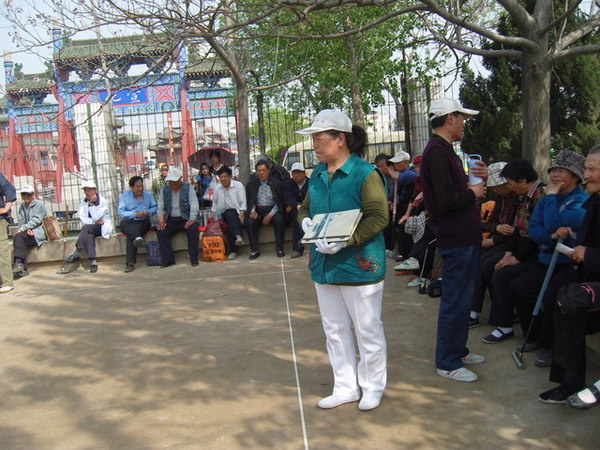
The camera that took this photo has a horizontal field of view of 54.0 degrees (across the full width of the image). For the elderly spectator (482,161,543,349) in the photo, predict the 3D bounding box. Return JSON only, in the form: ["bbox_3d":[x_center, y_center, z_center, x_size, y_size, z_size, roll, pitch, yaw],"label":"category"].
[{"bbox_3d":[1.574,0.170,4.194,0.660,1.260,0.500,-6,7,-16],"label":"elderly spectator"}]

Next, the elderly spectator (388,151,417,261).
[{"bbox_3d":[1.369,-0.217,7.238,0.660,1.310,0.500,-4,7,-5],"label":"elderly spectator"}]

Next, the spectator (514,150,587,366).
[{"bbox_3d":[1.706,0.189,3.845,0.640,1.290,0.500,-9,9,-35],"label":"spectator"}]

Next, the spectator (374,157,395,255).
[{"bbox_3d":[1.187,-0.237,7.537,0.660,1.300,0.500,-7,8,-28],"label":"spectator"}]

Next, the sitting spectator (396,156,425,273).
[{"bbox_3d":[1.377,-0.093,6.347,0.660,1.280,0.500,-5,7,-10],"label":"sitting spectator"}]

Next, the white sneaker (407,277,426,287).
[{"bbox_3d":[1.203,0.557,5.982,0.265,0.105,0.100,-5,7,-8],"label":"white sneaker"}]

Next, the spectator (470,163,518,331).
[{"bbox_3d":[1.582,0.129,4.602,0.640,1.240,0.500,-7,8,-25],"label":"spectator"}]

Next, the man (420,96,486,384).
[{"bbox_3d":[0.956,0.069,3.613,0.420,1.680,0.480,-3,7,8],"label":"man"}]

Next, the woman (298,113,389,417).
[{"bbox_3d":[0.253,0.187,3.249,0.400,1.625,0.500,-10,9,-42],"label":"woman"}]

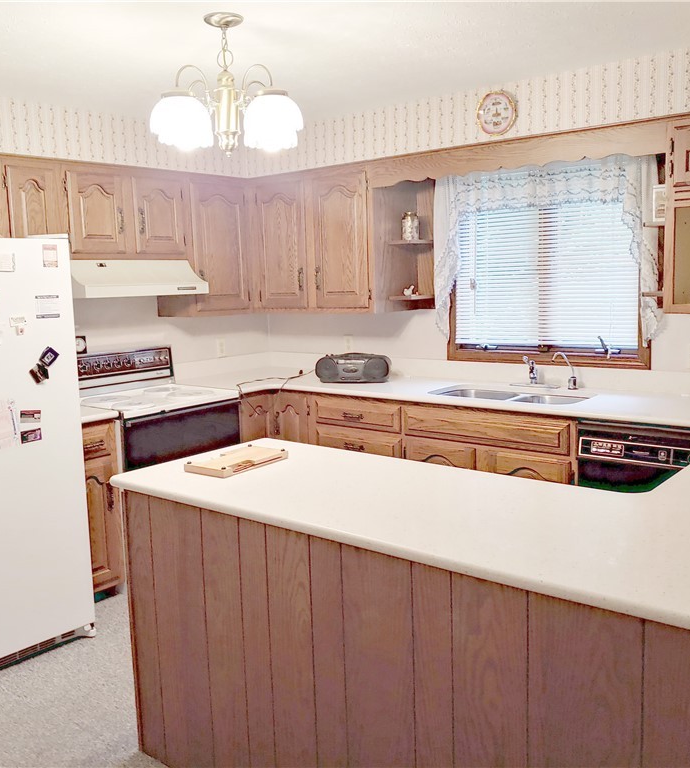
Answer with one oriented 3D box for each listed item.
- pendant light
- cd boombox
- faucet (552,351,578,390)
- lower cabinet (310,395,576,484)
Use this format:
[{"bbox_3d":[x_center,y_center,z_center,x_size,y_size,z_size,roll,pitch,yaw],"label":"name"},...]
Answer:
[{"bbox_3d":[-0.407,-1.021,2.556,0.525,0.455,0.525,-3,8,-8],"label":"pendant light"},{"bbox_3d":[0.064,-0.103,4.316,0.415,0.160,0.210,0,9,13],"label":"cd boombox"},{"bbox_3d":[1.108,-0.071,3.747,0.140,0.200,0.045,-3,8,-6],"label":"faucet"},{"bbox_3d":[0.597,0.498,4.011,1.555,0.888,0.614,4,10,38],"label":"lower cabinet"}]

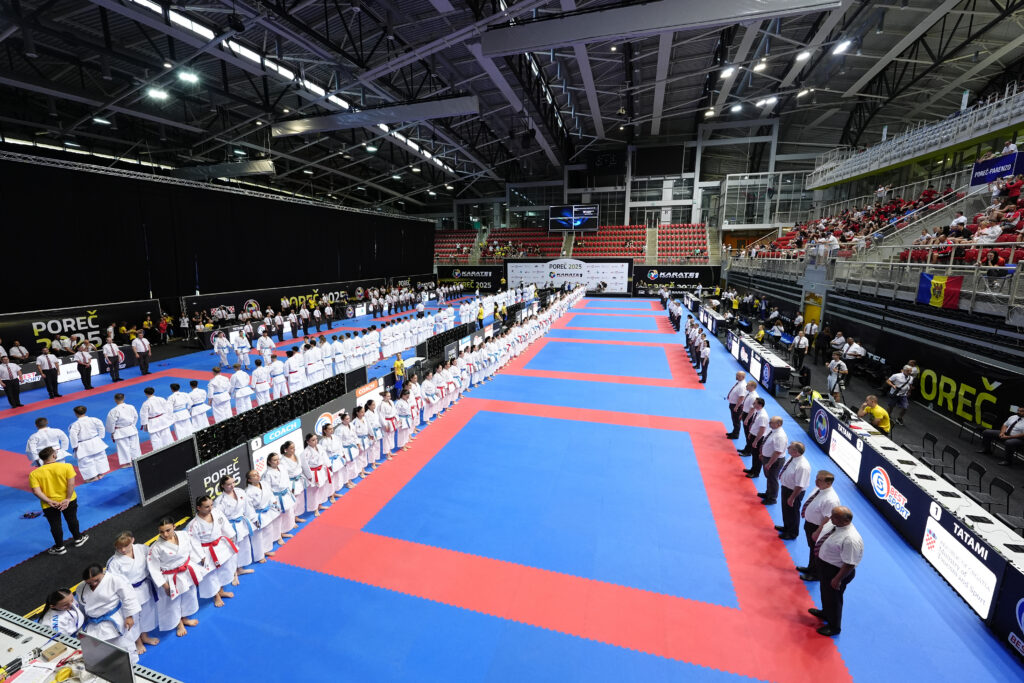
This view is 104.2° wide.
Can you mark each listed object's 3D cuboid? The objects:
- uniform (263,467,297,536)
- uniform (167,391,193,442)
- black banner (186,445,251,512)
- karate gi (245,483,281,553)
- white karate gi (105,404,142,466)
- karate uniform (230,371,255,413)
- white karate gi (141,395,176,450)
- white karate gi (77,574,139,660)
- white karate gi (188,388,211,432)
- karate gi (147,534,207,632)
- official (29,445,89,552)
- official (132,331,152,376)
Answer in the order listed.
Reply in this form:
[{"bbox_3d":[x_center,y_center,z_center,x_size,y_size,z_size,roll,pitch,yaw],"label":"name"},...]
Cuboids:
[{"bbox_3d":[-4.072,2.753,6.914,0.357,1.265,0.490,3,12,17],"label":"uniform"},{"bbox_3d":[-8.888,1.972,10.720,0.382,1.268,0.563,3,12,17],"label":"uniform"},{"bbox_3d":[-5.672,2.720,7.820,0.051,1.040,1.212,3,12,17],"label":"black banner"},{"bbox_3d":[-4.165,2.868,6.520,0.357,1.204,0.490,3,12,17],"label":"karate gi"},{"bbox_3d":[-9.245,2.142,9.555,0.402,1.429,0.584,3,12,17],"label":"white karate gi"},{"bbox_3d":[-8.373,1.566,12.376,0.382,1.388,0.563,3,12,17],"label":"karate uniform"},{"bbox_3d":[-8.811,2.081,9.916,0.364,1.414,0.602,3,12,17],"label":"white karate gi"},{"bbox_3d":[-4.534,3.198,4.509,0.384,1.258,0.545,5,13,25],"label":"white karate gi"},{"bbox_3d":[-8.751,1.900,11.167,0.362,1.247,0.523,3,12,17],"label":"white karate gi"},{"bbox_3d":[-4.308,3.070,5.144,0.364,1.245,0.589,3,12,17],"label":"karate gi"},{"bbox_3d":[-7.483,2.608,6.616,0.364,1.824,0.566,10,16,42],"label":"official"},{"bbox_3d":[-15.650,0.502,16.909,0.360,1.810,0.540,3,12,17],"label":"official"}]

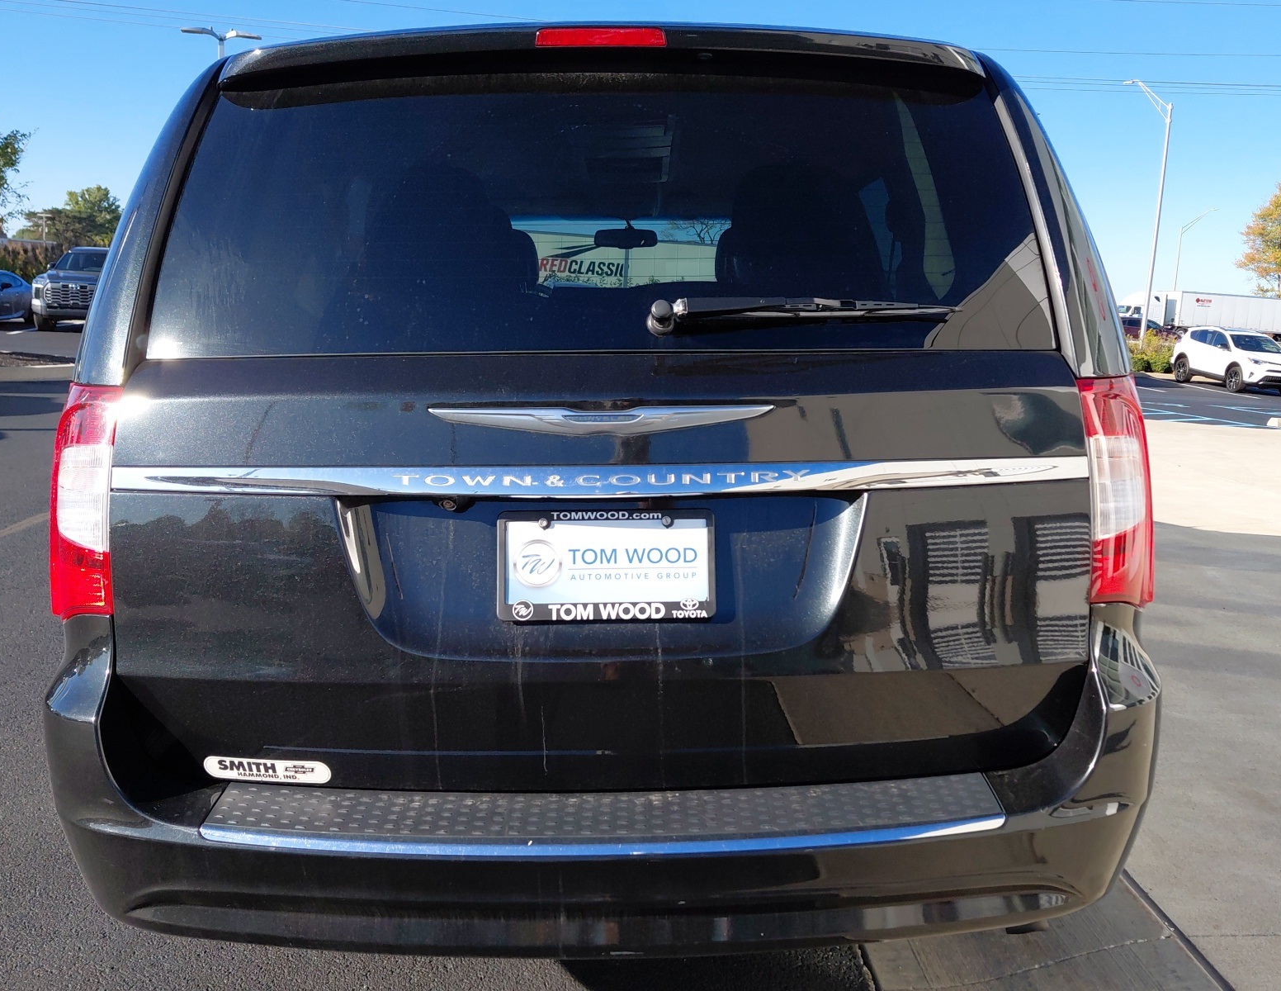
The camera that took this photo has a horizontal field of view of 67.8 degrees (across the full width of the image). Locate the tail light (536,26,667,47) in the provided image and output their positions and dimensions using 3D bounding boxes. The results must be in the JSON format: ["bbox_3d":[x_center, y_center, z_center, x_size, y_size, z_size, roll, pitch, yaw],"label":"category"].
[{"bbox_3d":[-0.054,-0.632,1.317,0.180,0.033,0.045,0,11,-1],"label":"tail light"}]

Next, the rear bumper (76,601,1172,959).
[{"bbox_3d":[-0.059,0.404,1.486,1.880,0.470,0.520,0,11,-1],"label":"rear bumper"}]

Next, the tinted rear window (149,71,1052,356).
[{"bbox_3d":[-0.056,-0.392,1.374,1.310,0.440,0.110,0,-11,-1],"label":"tinted rear window"}]

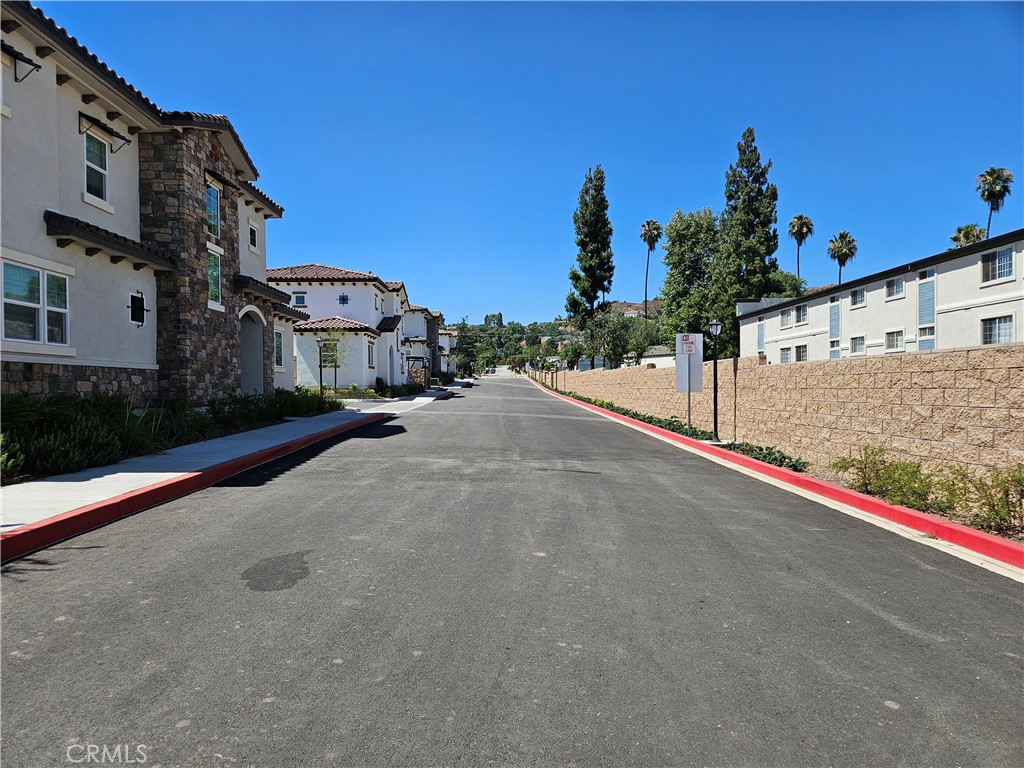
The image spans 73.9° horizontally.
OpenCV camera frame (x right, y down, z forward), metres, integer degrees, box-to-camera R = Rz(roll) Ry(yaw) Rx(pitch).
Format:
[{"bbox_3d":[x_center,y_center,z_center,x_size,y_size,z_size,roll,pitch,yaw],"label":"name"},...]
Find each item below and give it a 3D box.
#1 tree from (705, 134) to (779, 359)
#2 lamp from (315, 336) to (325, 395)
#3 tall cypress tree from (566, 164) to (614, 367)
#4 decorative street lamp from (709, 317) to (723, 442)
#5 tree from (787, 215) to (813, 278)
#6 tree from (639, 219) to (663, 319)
[{"bbox_3d":[21.277,-11.873,62.000,6.200,23.000,6.200,0,0,0],"label":"tree"},{"bbox_3d":[-7.036,-0.384,25.000,0.280,2.700,0.280,0,0,0],"label":"lamp"},{"bbox_3d":[7.845,-11.337,68.000,4.600,21.000,4.600,0,0,0],"label":"tall cypress tree"},{"bbox_3d":[4.493,-0.078,15.000,0.280,2.710,0.280,0,0,0],"label":"decorative street lamp"},{"bbox_3d":[33.980,-10.121,80.000,3.100,19.500,3.100,0,0,0],"label":"tree"},{"bbox_3d":[17.443,-10.792,86.000,2.900,20.000,2.900,0,0,0],"label":"tree"}]

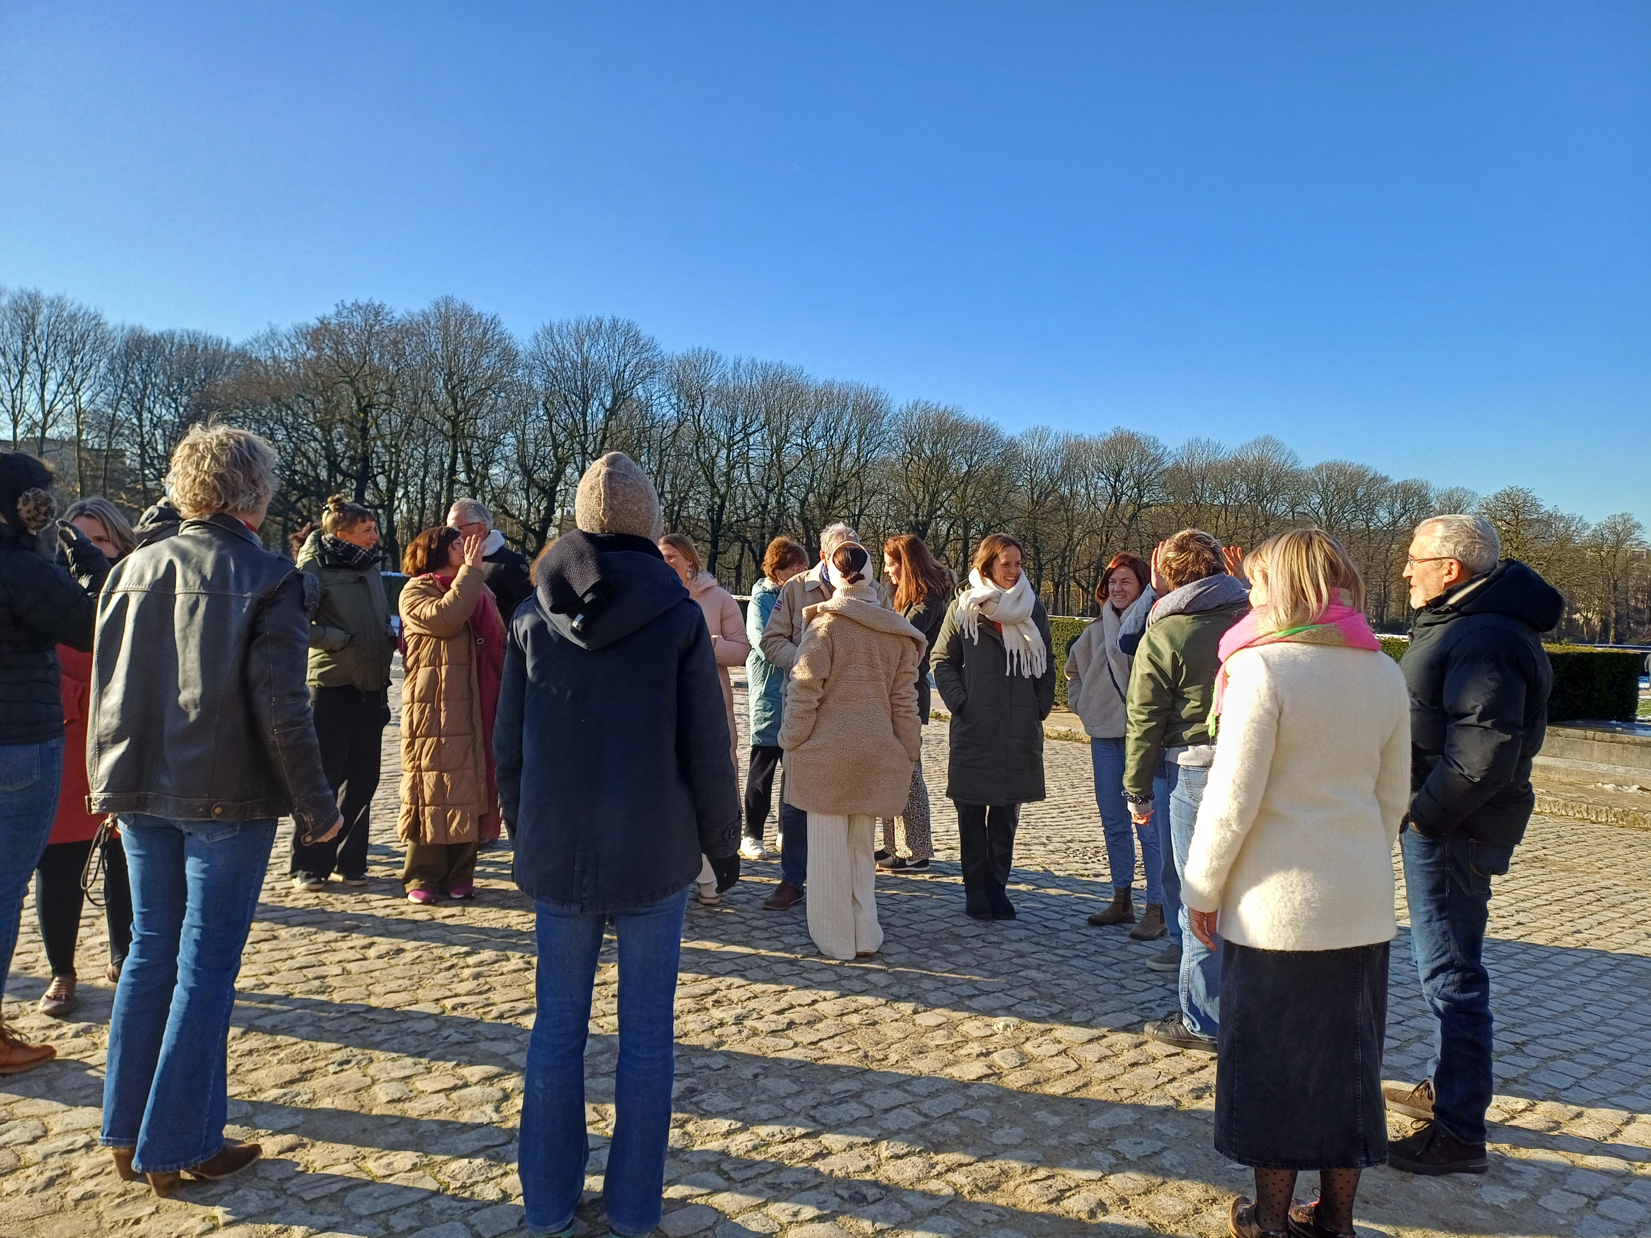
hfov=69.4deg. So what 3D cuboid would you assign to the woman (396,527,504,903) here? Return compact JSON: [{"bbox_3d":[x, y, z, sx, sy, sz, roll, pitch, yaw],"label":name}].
[{"bbox_3d":[-1.652,0.418,5.240,0.470,1.640,0.520,3,2,38],"label":"woman"}]

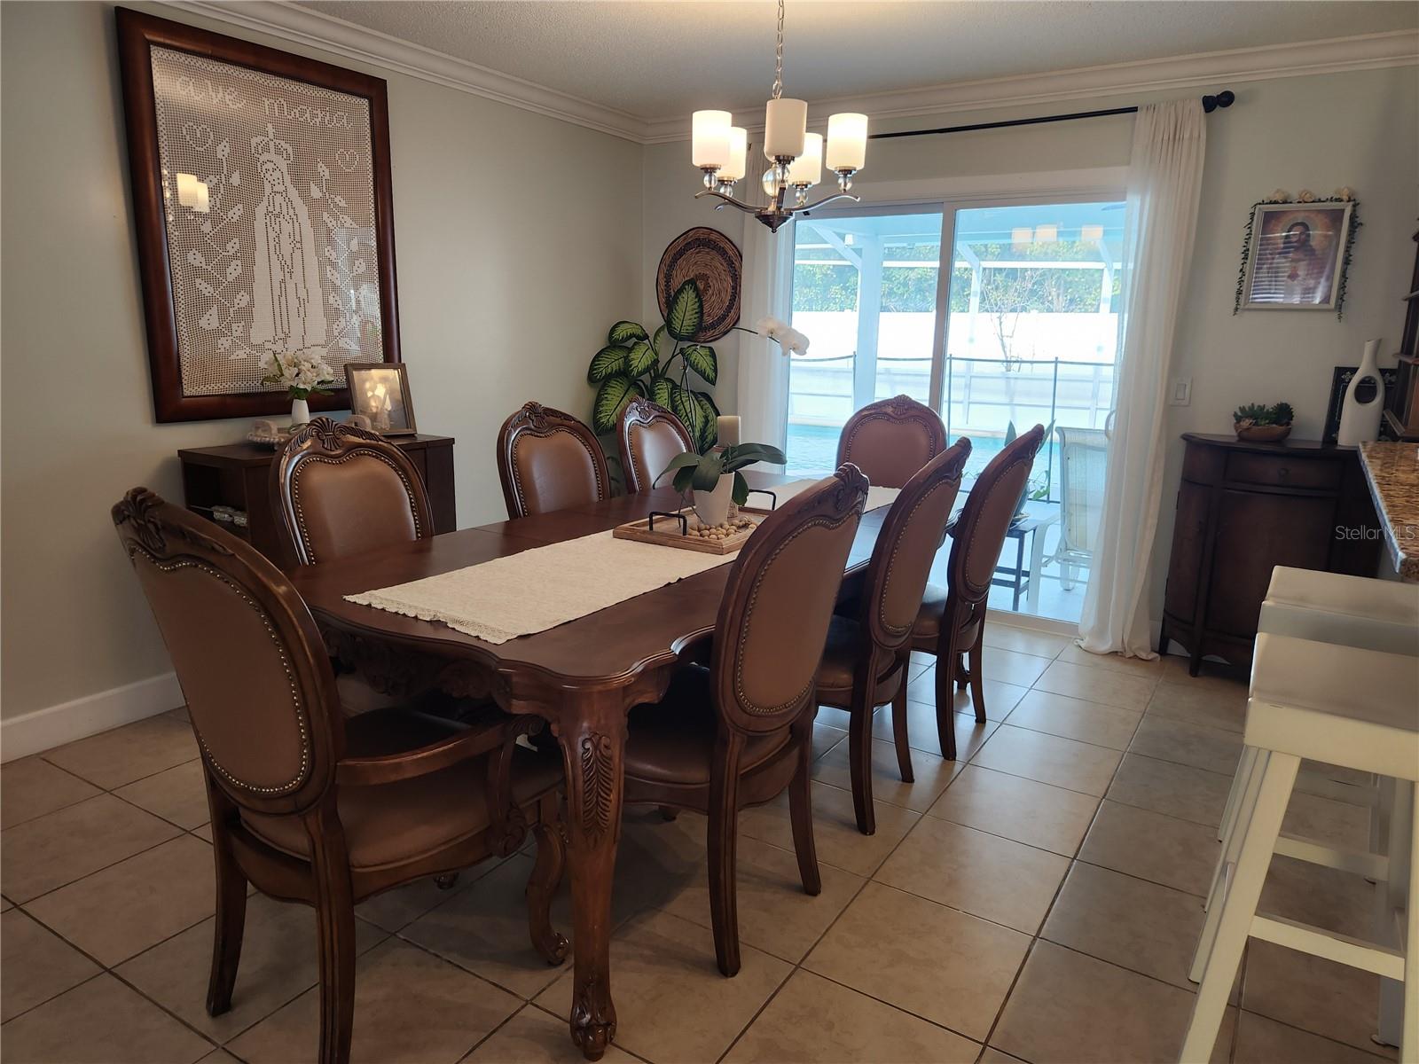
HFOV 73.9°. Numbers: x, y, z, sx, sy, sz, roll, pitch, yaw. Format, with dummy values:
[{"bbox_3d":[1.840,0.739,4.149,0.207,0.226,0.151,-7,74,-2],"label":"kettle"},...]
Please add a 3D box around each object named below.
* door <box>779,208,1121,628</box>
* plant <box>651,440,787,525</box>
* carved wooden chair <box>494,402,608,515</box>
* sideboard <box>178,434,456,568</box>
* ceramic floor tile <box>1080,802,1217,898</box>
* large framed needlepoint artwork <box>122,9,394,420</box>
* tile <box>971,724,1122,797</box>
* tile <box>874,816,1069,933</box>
[{"bbox_3d":[1.099,-0.584,4.641,1.742,1.958,0.082,8,14,31],"label":"door"},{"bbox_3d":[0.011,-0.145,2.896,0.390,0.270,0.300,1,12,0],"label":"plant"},{"bbox_3d":[-0.462,0.089,3.500,0.660,1.090,0.560,11,15,39],"label":"carved wooden chair"},{"bbox_3d":[-1.444,0.126,3.638,0.410,0.930,0.910,8,13,31],"label":"sideboard"},{"bbox_3d":[1.246,0.858,2.557,0.400,0.010,0.400,8,14,31],"label":"ceramic floor tile"},{"bbox_3d":[-1.596,-1.092,3.492,0.040,1.290,1.030,8,14,31],"label":"large framed needlepoint artwork"},{"bbox_3d":[1.130,0.754,3.138,0.400,0.010,0.400,8,13,31],"label":"tile"},{"bbox_3d":[0.688,0.873,2.430,0.400,0.010,0.400,8,14,31],"label":"tile"}]

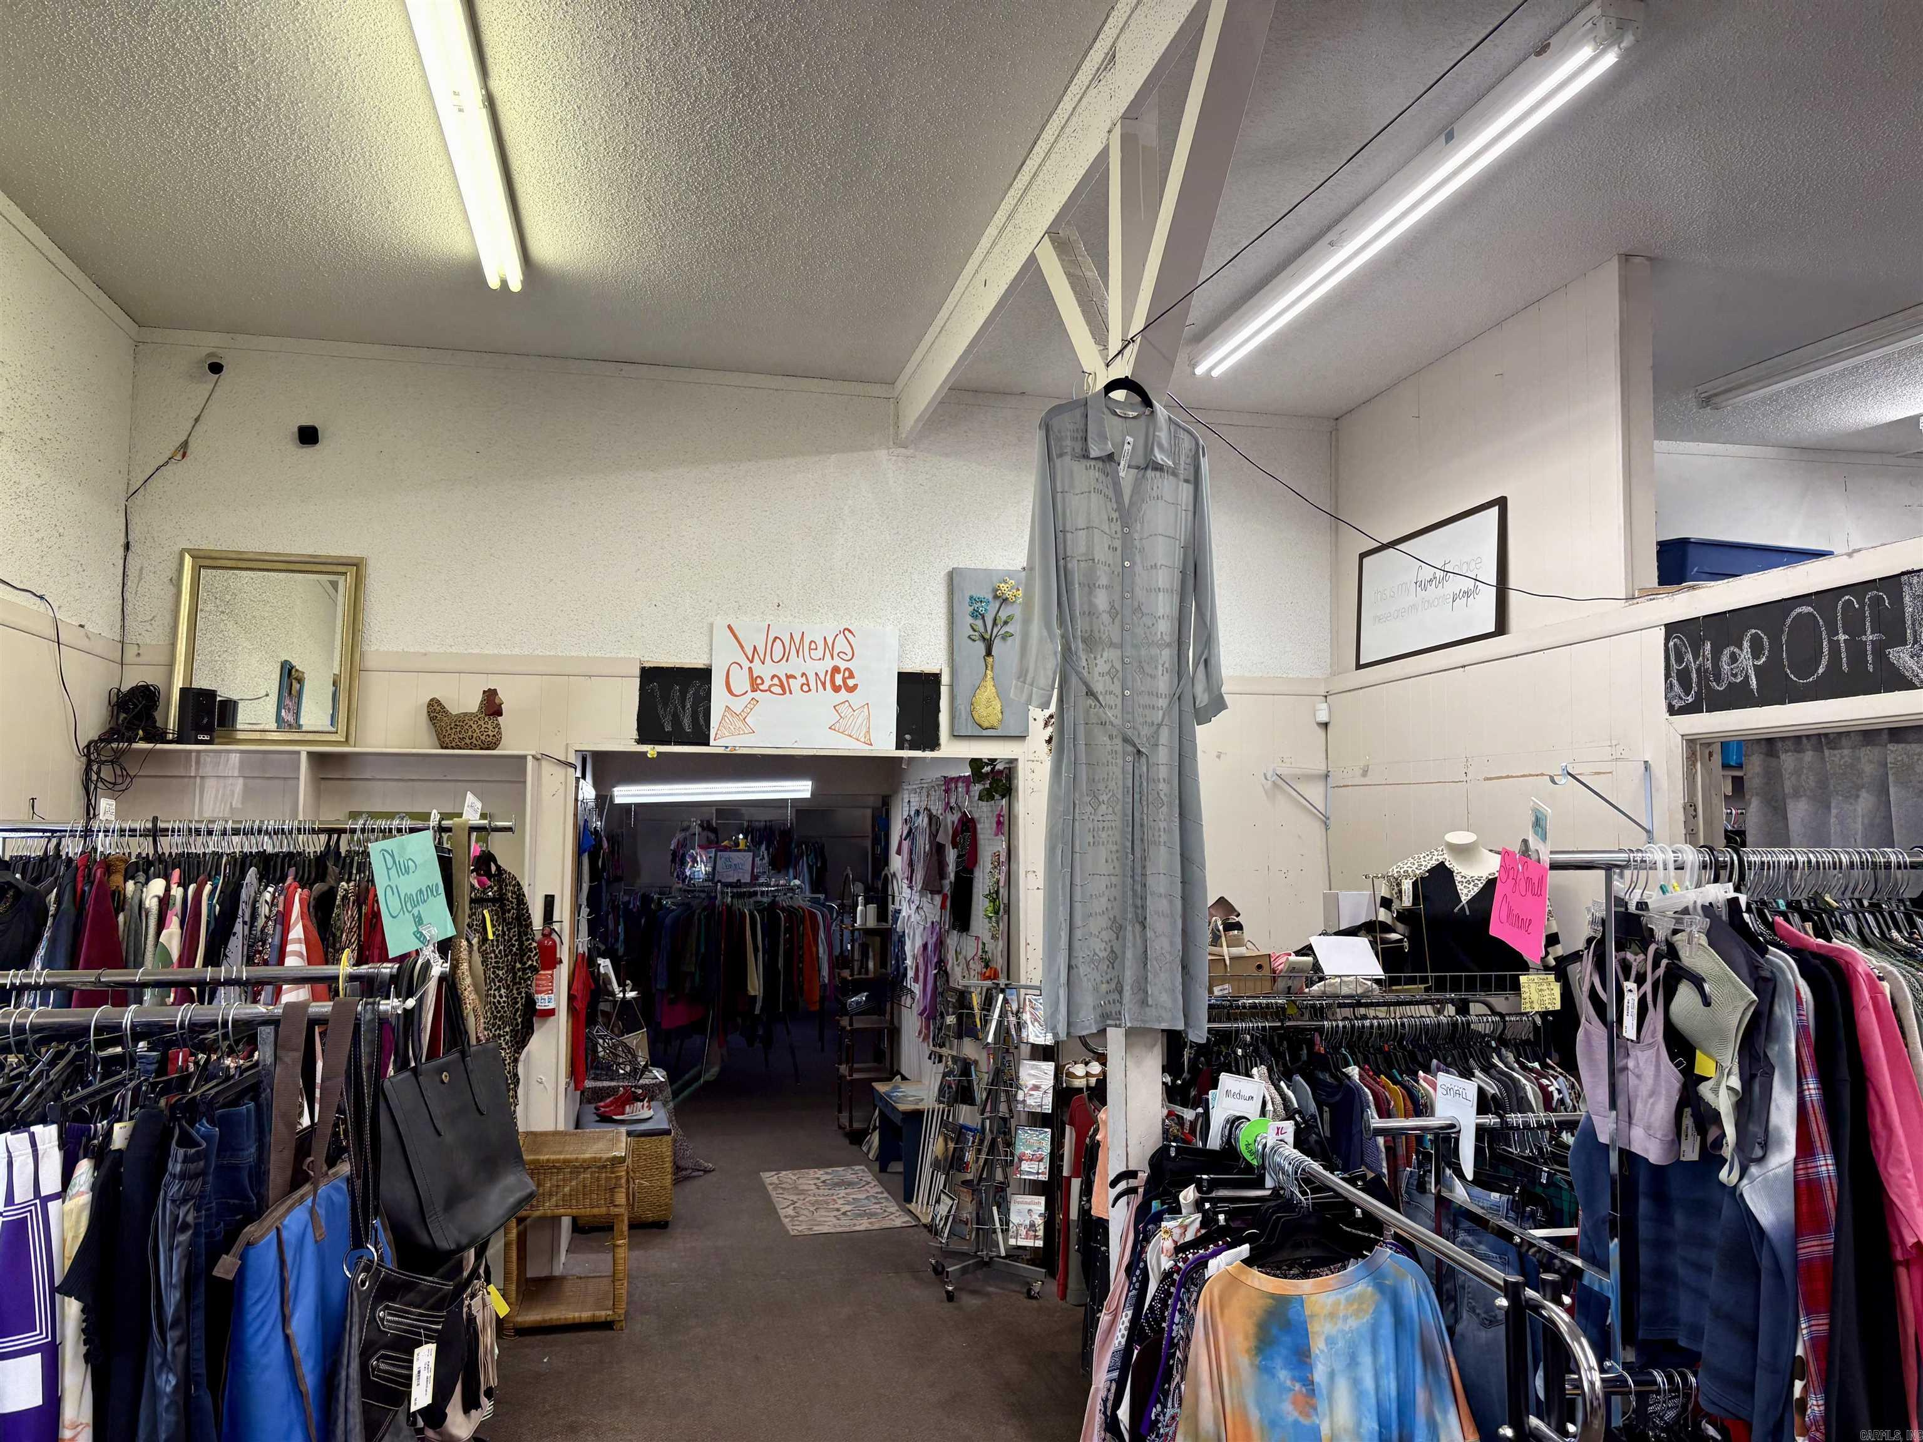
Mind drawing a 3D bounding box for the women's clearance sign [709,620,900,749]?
[{"bbox_3d":[-0.630,-0.142,5.864,0.757,0.505,0.015,1,-5,-12],"label":"women's clearance sign"}]

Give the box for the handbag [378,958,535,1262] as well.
[{"bbox_3d":[-0.871,0.640,2.461,0.120,0.445,0.360,-11,-6,6],"label":"handbag"}]

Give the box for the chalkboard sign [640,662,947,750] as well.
[{"bbox_3d":[-0.681,-0.050,5.856,1.225,0.320,0.020,1,-5,-12],"label":"chalkboard sign"}]

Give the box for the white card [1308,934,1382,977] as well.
[{"bbox_3d":[1.183,0.728,4.430,0.197,0.160,0.005,3,-49,-13],"label":"white card"}]

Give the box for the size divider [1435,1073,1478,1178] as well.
[{"bbox_3d":[0.753,0.618,2.200,0.004,0.150,0.070,4,0,-36],"label":"size divider"}]

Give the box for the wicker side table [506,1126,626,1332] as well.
[{"bbox_3d":[-1.383,1.790,5.091,0.395,0.580,0.420,1,-5,-12],"label":"wicker side table"}]

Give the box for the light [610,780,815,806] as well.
[{"bbox_3d":[-1.518,0.433,8.872,1.230,0.100,0.130,-1,-4,-12],"label":"light"}]

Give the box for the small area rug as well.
[{"bbox_3d":[-0.596,2.208,6.714,0.540,0.012,1.165,2,-5,-15],"label":"small area rug"}]

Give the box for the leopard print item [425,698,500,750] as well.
[{"bbox_3d":[-1.883,0.010,5.459,0.260,0.200,0.130,0,-5,-1],"label":"leopard print item"}]

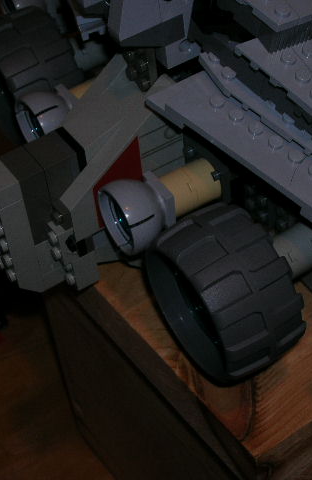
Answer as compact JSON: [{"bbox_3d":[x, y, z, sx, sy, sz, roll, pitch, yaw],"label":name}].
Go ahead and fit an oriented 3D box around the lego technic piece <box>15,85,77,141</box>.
[{"bbox_3d":[-0.039,-0.046,0.411,0.021,0.027,0.027,-29,50,-18],"label":"lego technic piece"}]

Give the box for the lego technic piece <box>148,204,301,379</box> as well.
[{"bbox_3d":[0.022,0.018,0.357,0.030,0.054,0.054,-29,50,-18],"label":"lego technic piece"}]

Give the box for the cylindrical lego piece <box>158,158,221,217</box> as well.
[{"bbox_3d":[0.012,-0.018,0.378,0.019,0.016,0.016,-29,50,-18],"label":"cylindrical lego piece"}]

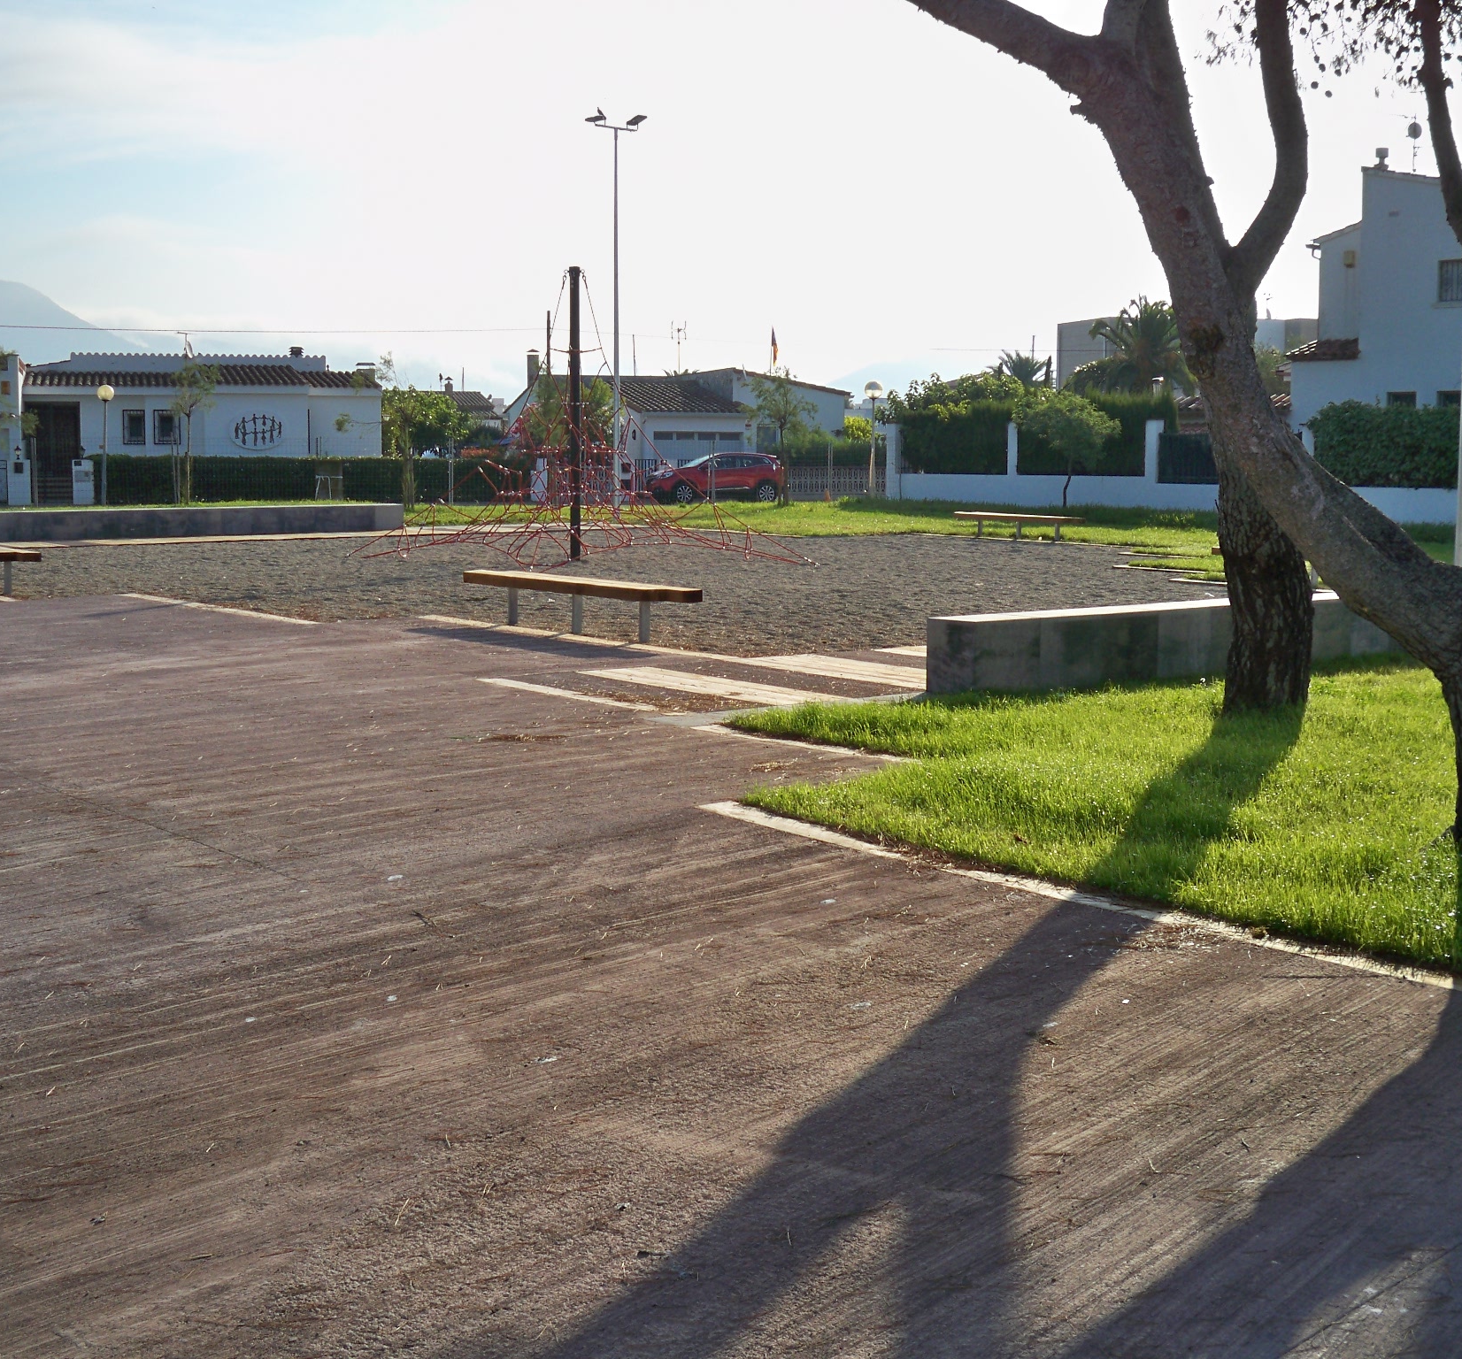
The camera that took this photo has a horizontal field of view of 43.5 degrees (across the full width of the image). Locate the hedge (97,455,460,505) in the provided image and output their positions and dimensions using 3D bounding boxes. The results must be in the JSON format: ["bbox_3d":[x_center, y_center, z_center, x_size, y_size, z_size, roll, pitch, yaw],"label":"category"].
[{"bbox_3d":[-13.097,-5.772,53.199,10.100,1.420,0.900,-1,7,-14],"label":"hedge"}]

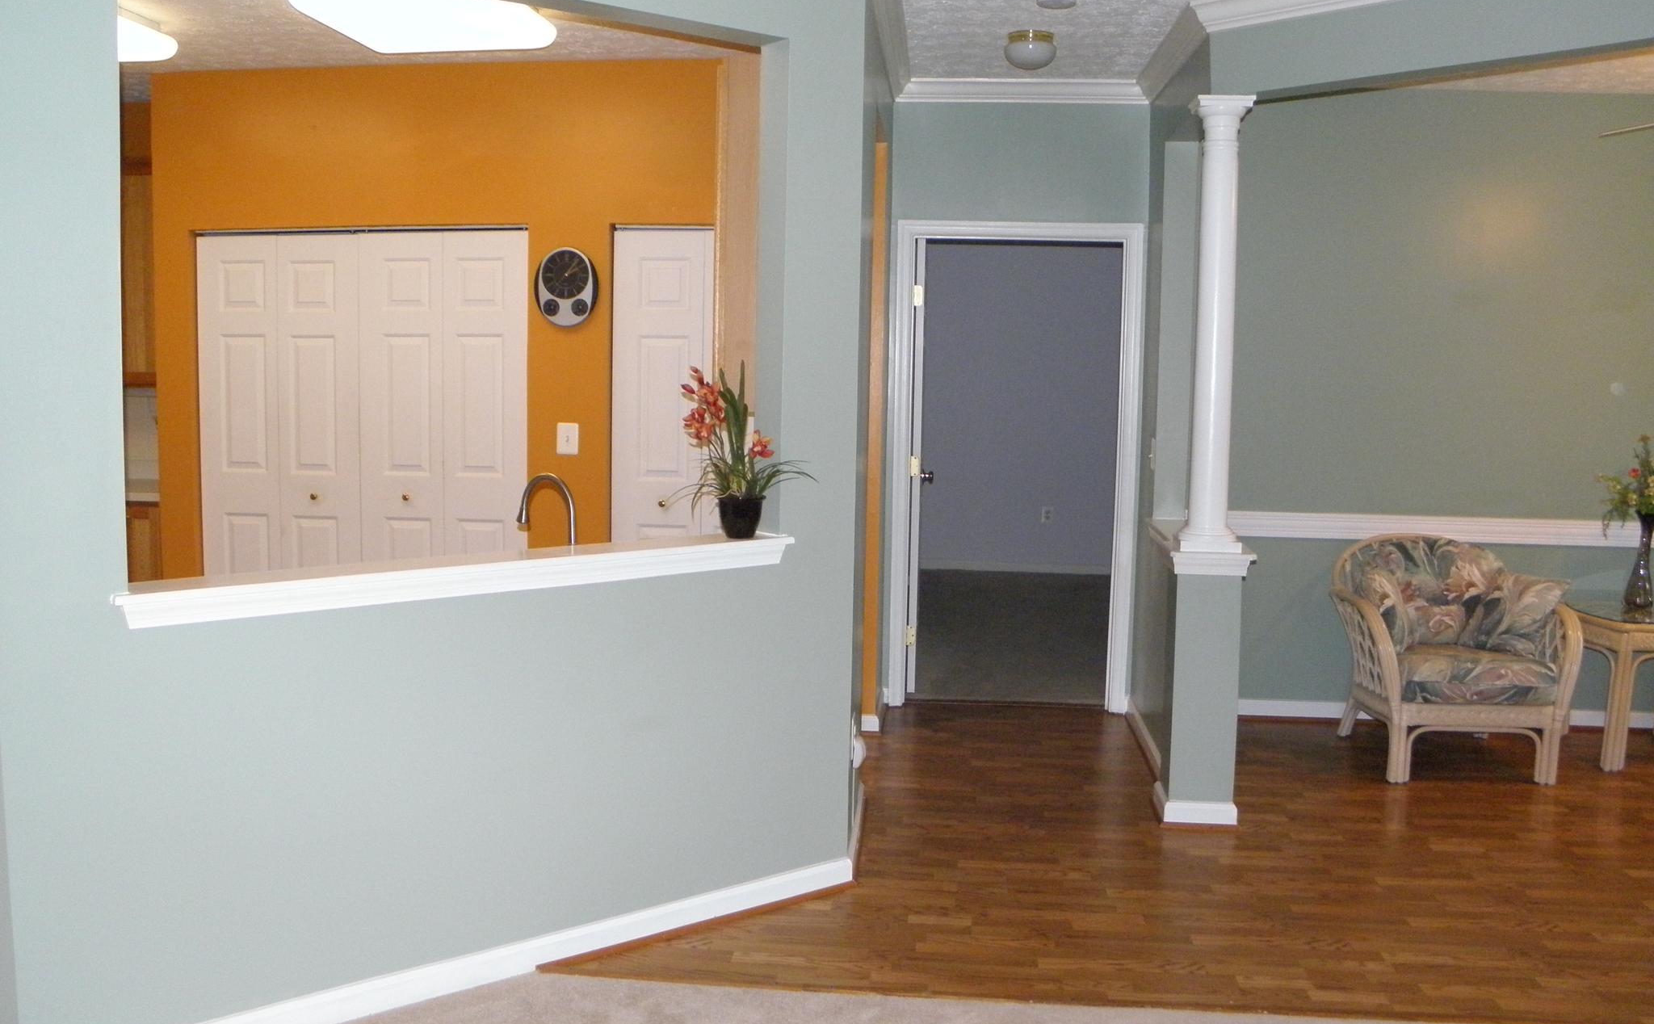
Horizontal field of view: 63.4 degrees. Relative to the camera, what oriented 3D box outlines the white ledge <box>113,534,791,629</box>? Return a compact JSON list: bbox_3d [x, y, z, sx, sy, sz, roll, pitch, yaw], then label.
[{"bbox_3d":[-0.804,0.148,3.217,1.660,0.080,0.178,-4,9,-36],"label":"white ledge"}]

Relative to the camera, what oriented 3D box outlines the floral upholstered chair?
[{"bbox_3d":[2.418,0.550,5.255,0.790,0.860,0.760,1,7,1],"label":"floral upholstered chair"}]

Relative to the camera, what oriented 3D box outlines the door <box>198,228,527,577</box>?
[{"bbox_3d":[-1.968,-0.156,5.655,1.463,2.029,0.045,1,6,5],"label":"door"}]

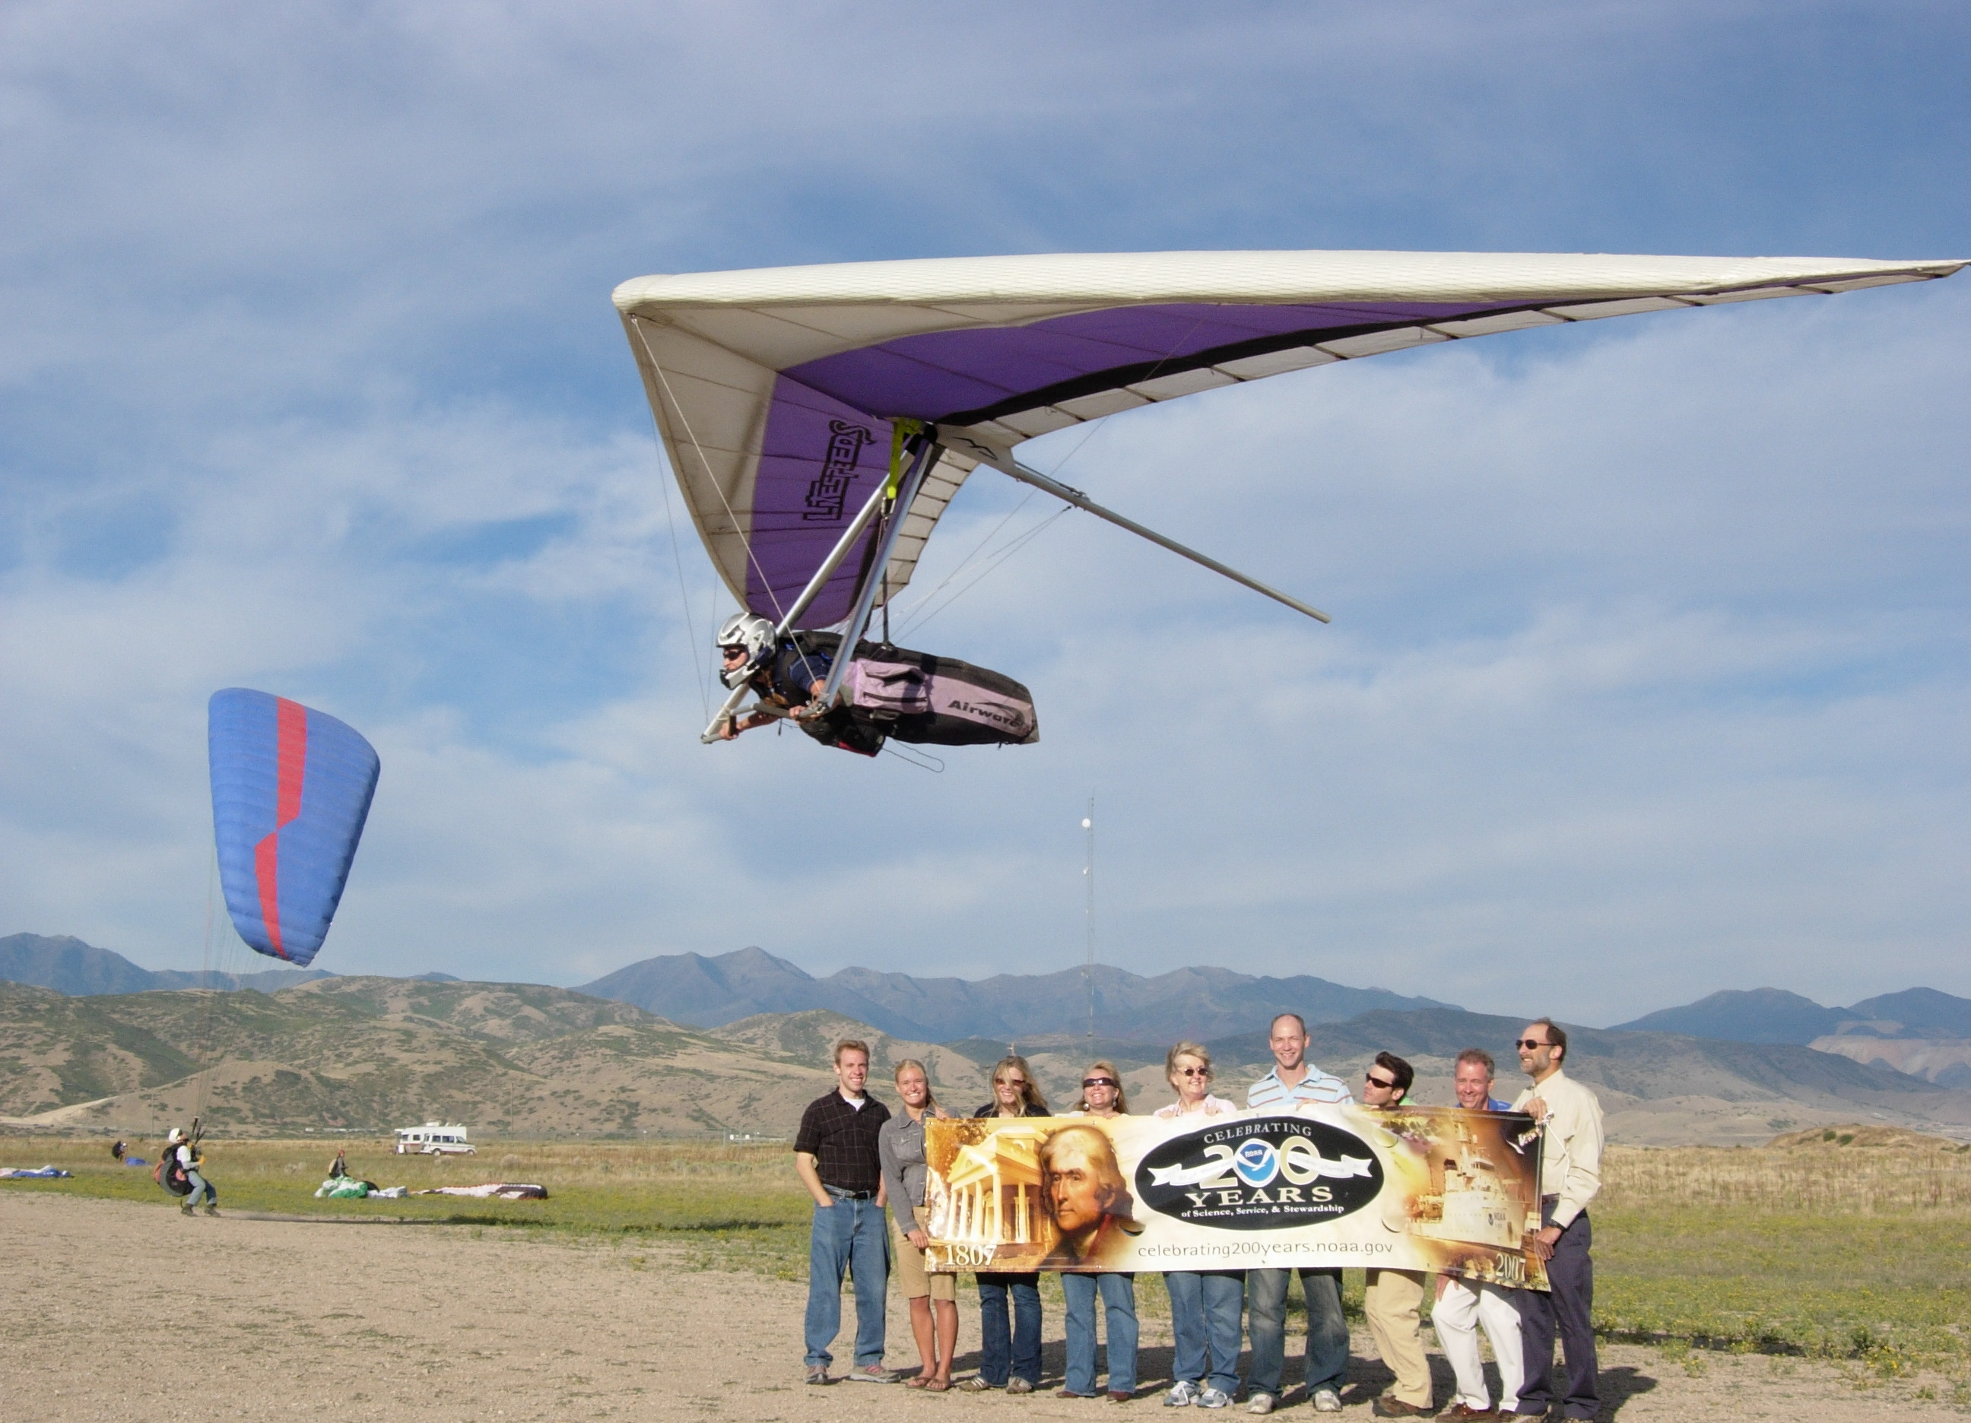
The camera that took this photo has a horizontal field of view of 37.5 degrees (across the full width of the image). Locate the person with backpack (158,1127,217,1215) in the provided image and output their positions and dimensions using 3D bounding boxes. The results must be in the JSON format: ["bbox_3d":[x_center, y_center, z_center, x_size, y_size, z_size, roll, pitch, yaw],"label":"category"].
[{"bbox_3d":[-14.009,8.086,51.000,1.020,1.570,0.650,1,-8,-8],"label":"person with backpack"}]

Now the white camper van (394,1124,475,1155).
[{"bbox_3d":[-49.358,38.356,260.000,7.300,2.920,2.400,1,-8,-7],"label":"white camper van"}]

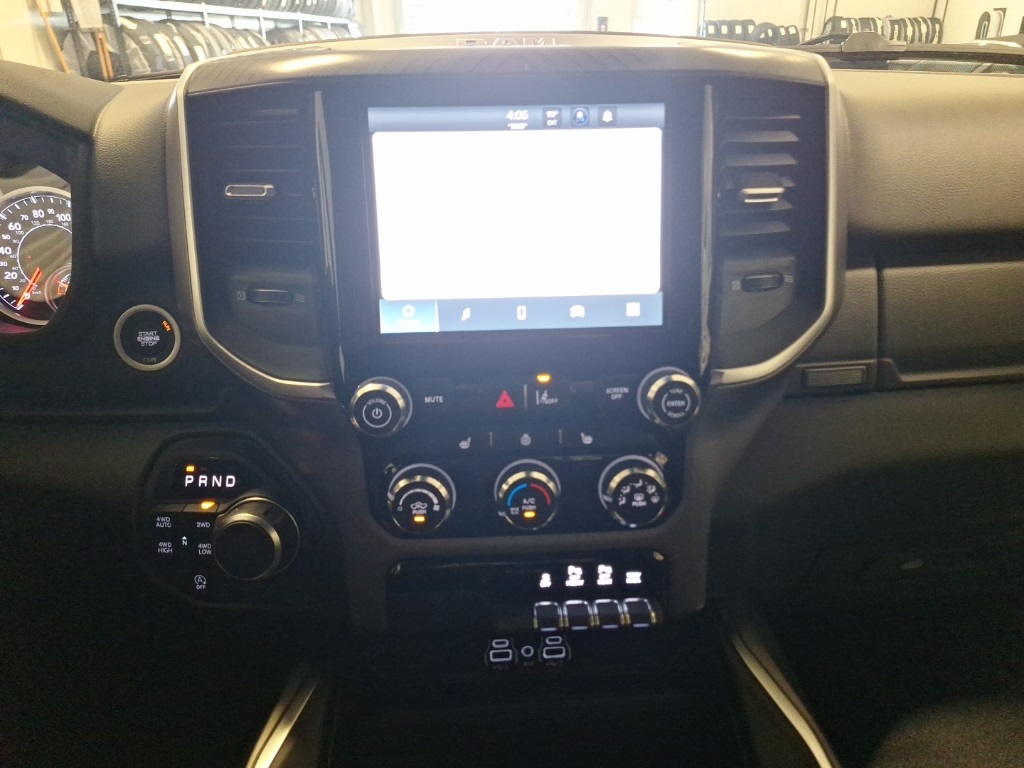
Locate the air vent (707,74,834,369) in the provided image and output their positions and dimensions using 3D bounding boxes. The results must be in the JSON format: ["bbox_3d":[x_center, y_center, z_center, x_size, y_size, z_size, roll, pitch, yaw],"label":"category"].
[{"bbox_3d":[0.156,-0.096,0.434,0.090,0.173,0.030,-4,10,-16],"label":"air vent"}]

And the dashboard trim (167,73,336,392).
[{"bbox_3d":[-0.149,-0.088,0.421,0.100,0.190,0.042,0,9,10],"label":"dashboard trim"}]

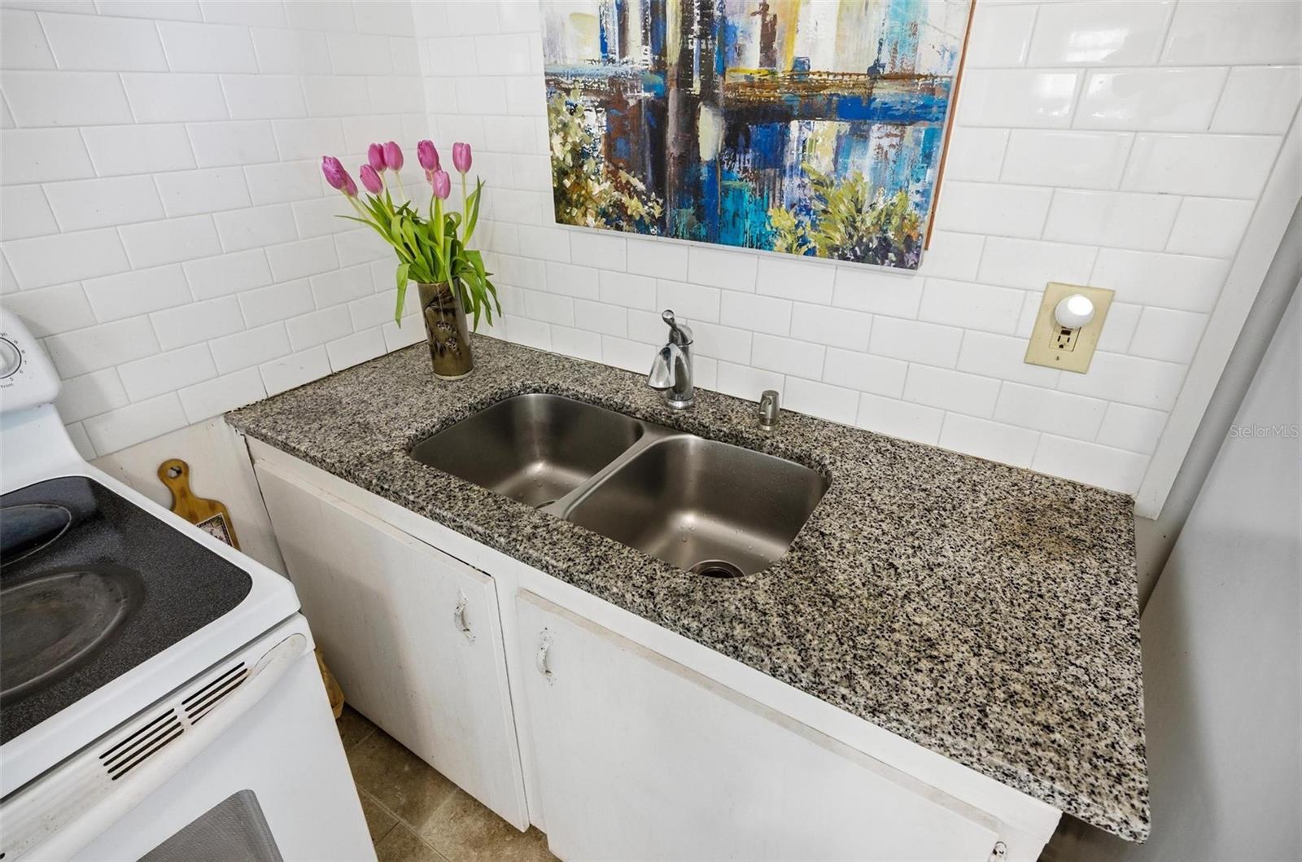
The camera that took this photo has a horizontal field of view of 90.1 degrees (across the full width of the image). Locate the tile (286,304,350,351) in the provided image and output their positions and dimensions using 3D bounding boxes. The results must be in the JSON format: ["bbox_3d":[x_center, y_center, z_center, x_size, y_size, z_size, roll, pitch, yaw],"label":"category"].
[{"bbox_3d":[-0.745,-0.234,1.464,0.010,0.075,0.153,16,32,28],"label":"tile"}]

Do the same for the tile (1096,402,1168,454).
[{"bbox_3d":[0.766,-0.007,1.034,0.077,0.075,0.009,16,32,28],"label":"tile"}]

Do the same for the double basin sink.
[{"bbox_3d":[-0.069,0.156,1.232,0.755,0.215,0.413,16,32,28],"label":"double basin sink"}]

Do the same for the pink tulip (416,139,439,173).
[{"bbox_3d":[-0.449,-0.555,1.309,0.038,0.060,0.038,-6,27,3],"label":"pink tulip"}]

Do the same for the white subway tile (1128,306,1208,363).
[{"bbox_3d":[0.768,-0.144,0.966,0.078,0.075,0.010,16,32,28],"label":"white subway tile"}]

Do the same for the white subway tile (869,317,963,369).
[{"bbox_3d":[0.474,-0.161,1.166,0.153,0.076,0.009,16,32,28],"label":"white subway tile"}]

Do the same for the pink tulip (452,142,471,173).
[{"bbox_3d":[-0.391,-0.566,1.345,0.039,0.059,0.039,-7,29,-13],"label":"pink tulip"}]

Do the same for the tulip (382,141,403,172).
[{"bbox_3d":[-0.512,-0.546,1.293,0.039,0.057,0.039,-10,29,-18],"label":"tulip"}]

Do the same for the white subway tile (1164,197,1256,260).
[{"bbox_3d":[0.760,-0.278,0.886,0.073,0.075,0.010,16,32,28],"label":"white subway tile"}]

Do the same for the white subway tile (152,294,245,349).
[{"bbox_3d":[-0.872,-0.211,1.256,0.010,0.076,0.152,17,32,29],"label":"white subway tile"}]

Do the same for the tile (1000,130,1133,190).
[{"bbox_3d":[0.604,-0.398,0.951,0.152,0.076,0.009,16,32,28],"label":"tile"}]

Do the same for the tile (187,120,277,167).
[{"bbox_3d":[-0.786,-0.543,1.227,0.010,0.075,0.153,16,32,28],"label":"tile"}]

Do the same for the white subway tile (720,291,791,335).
[{"bbox_3d":[0.209,-0.237,1.303,0.152,0.075,0.010,16,32,28],"label":"white subway tile"}]

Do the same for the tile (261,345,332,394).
[{"bbox_3d":[-0.785,-0.139,1.438,0.008,0.072,0.151,16,32,28],"label":"tile"}]

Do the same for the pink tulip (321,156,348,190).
[{"bbox_3d":[-0.609,-0.495,1.247,0.041,0.063,0.041,-28,32,-14],"label":"pink tulip"}]

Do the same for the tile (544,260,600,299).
[{"bbox_3d":[-0.181,-0.353,1.527,0.153,0.075,0.009,16,32,28],"label":"tile"}]

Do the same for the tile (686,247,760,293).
[{"bbox_3d":[0.144,-0.323,1.302,0.151,0.075,0.008,16,32,28],"label":"tile"}]

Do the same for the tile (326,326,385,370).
[{"bbox_3d":[-0.704,-0.196,1.559,0.010,0.075,0.153,16,32,28],"label":"tile"}]

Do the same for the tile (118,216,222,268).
[{"bbox_3d":[-0.873,-0.347,1.186,0.009,0.075,0.155,16,32,28],"label":"tile"}]

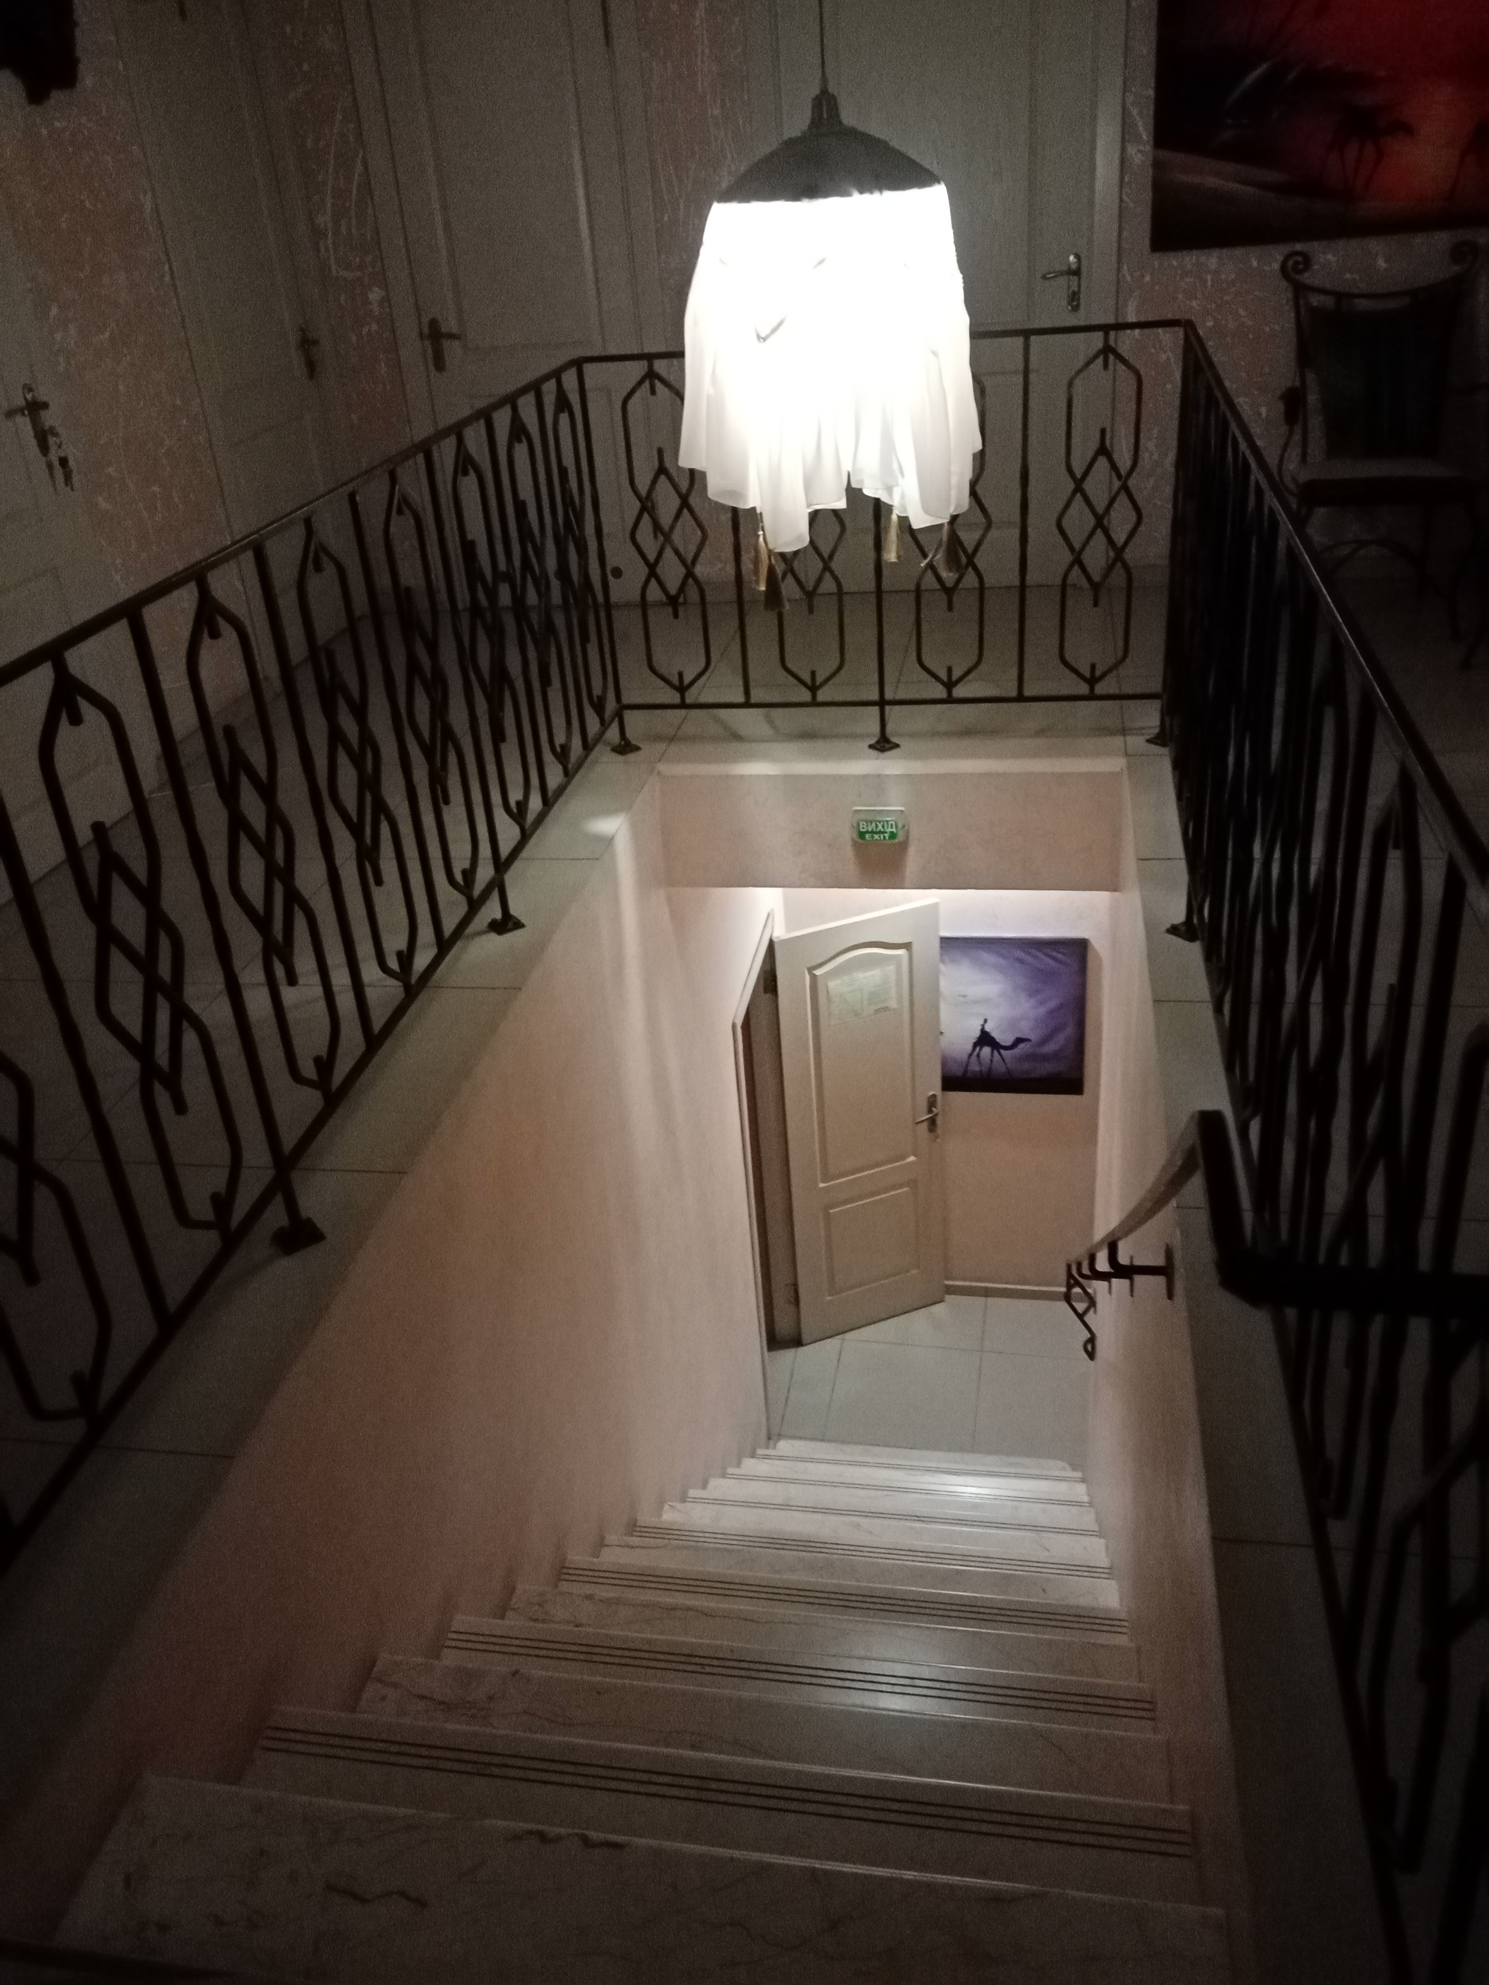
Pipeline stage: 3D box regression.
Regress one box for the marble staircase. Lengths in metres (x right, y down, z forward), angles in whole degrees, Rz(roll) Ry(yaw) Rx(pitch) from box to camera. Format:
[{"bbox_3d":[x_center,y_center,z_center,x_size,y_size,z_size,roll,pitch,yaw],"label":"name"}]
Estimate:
[{"bbox_3d":[0.281,1.444,3.564,1.156,3.053,3.550,1,29,11],"label":"marble staircase"}]

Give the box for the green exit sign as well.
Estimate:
[{"bbox_3d":[0.342,-0.421,3.767,0.139,0.084,0.045,1,29,11],"label":"green exit sign"}]

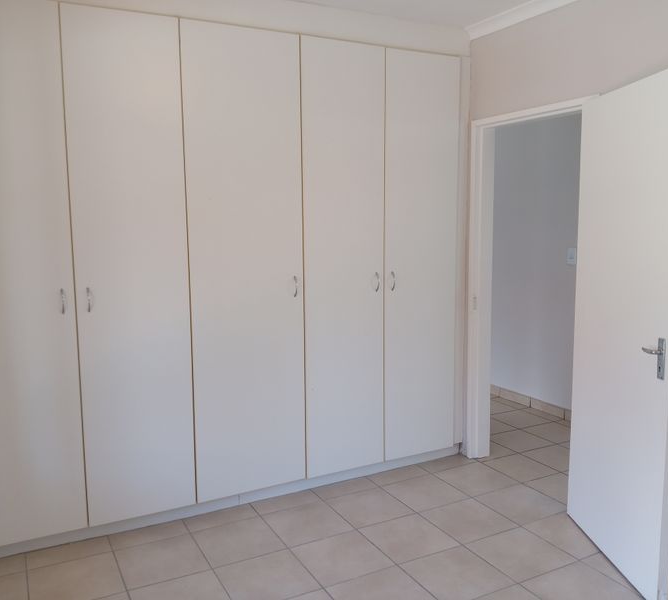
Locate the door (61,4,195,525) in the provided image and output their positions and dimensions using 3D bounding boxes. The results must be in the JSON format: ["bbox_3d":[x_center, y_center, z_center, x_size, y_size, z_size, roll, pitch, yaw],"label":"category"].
[{"bbox_3d":[-0.932,-0.115,2.914,0.514,2.353,0.020,-4,8,-27],"label":"door"}]

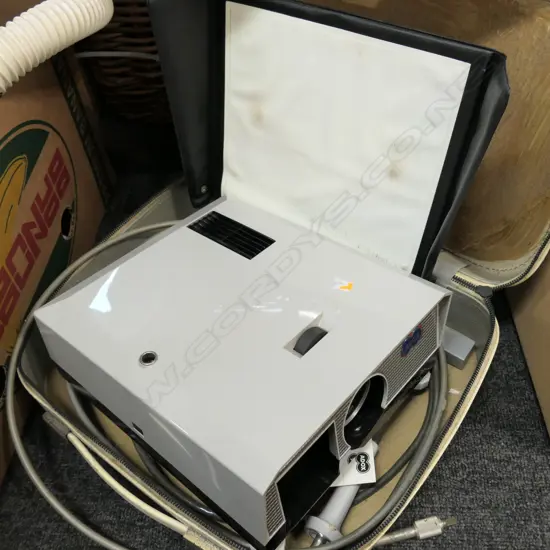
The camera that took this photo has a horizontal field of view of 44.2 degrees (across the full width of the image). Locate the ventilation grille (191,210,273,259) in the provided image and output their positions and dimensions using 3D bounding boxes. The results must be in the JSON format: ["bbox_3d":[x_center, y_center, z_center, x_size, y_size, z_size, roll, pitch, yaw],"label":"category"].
[{"bbox_3d":[-0.049,-0.042,0.751,0.104,0.010,0.038,27,51,37],"label":"ventilation grille"}]

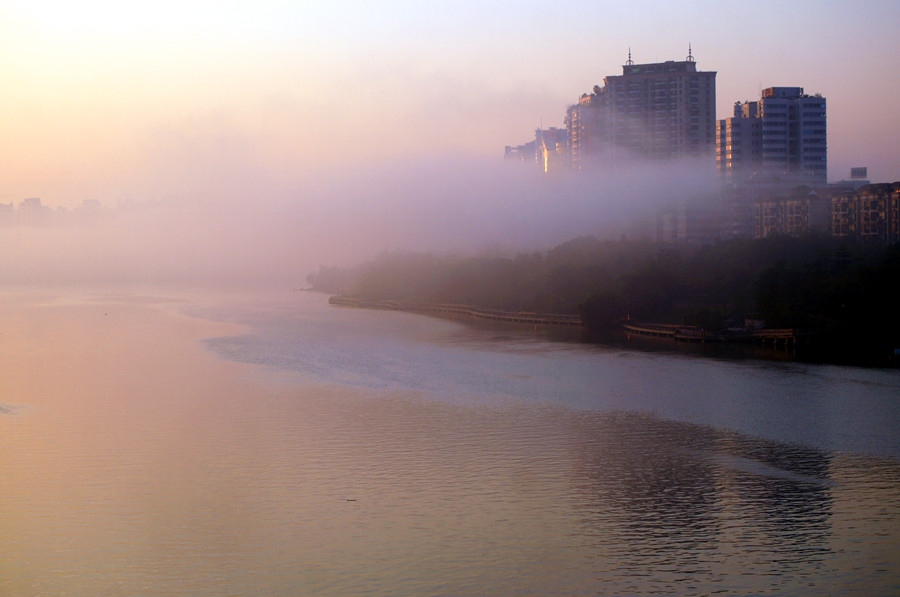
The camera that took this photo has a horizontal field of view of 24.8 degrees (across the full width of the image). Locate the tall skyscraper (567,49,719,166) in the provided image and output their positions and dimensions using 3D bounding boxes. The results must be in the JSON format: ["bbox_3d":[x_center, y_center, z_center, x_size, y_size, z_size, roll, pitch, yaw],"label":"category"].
[{"bbox_3d":[82.000,-54.500,871.000,61.000,100.000,27.000,0,1,26],"label":"tall skyscraper"}]

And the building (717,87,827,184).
[{"bbox_3d":[108.200,-36.500,692.500,33.000,70.000,25.000,0,1,-5],"label":"building"}]

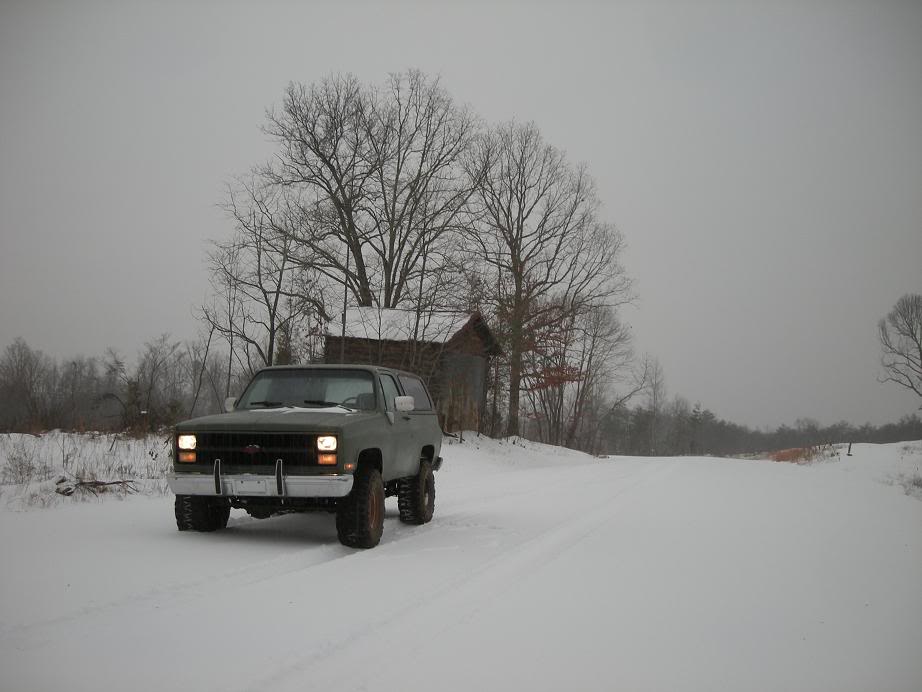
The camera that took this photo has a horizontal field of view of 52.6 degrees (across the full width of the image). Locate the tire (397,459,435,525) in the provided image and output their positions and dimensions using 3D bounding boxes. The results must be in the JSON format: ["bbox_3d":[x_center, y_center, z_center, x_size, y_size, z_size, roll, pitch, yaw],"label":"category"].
[{"bbox_3d":[-0.590,1.970,12.557,0.300,0.850,0.850,-1,-5,11],"label":"tire"}]

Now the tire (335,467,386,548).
[{"bbox_3d":[-1.056,1.722,9.905,0.310,0.850,0.850,-1,-5,9],"label":"tire"}]

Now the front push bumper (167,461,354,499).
[{"bbox_3d":[-2.043,1.332,9.426,2.000,0.380,0.340,-1,-5,11],"label":"front push bumper"}]

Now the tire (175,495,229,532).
[{"bbox_3d":[-2.801,1.693,10.246,0.310,0.850,0.850,-1,-5,9],"label":"tire"}]

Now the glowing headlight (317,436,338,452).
[{"bbox_3d":[-1.317,0.967,9.273,0.205,0.150,0.090,-1,-5,11],"label":"glowing headlight"}]

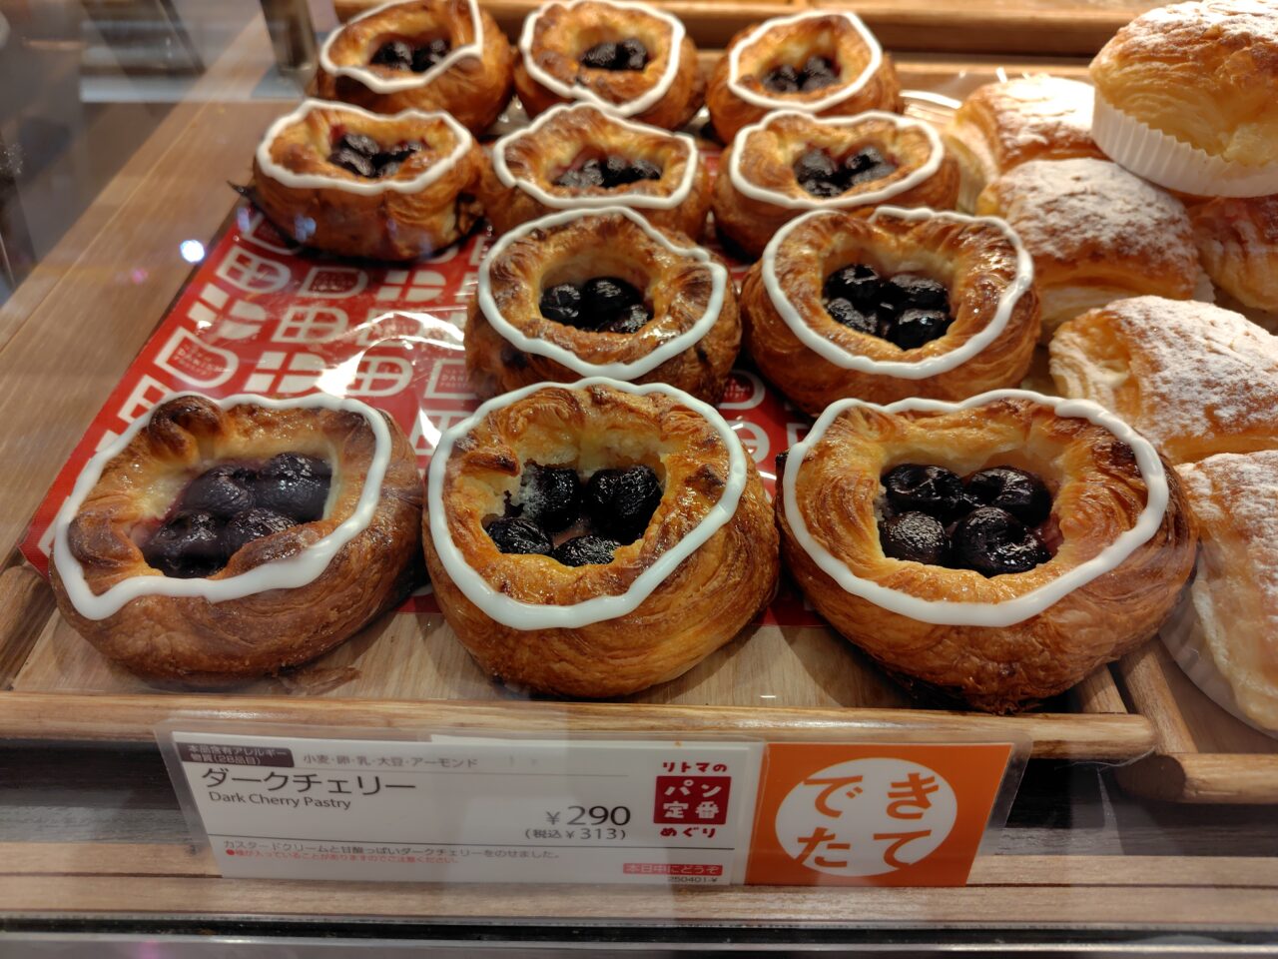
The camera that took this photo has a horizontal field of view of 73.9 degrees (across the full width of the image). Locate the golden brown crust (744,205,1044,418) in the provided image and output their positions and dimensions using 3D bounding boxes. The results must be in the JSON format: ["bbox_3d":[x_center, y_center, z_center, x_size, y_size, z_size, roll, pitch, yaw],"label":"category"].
[{"bbox_3d":[0.086,-0.061,0.296,0.100,0.037,0.090,2,50,1],"label":"golden brown crust"}]

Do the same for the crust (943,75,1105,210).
[{"bbox_3d":[0.168,-0.140,0.359,0.078,0.044,0.073,2,50,1],"label":"crust"}]

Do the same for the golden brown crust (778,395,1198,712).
[{"bbox_3d":[0.093,0.015,0.233,0.108,0.037,0.098,2,50,1],"label":"golden brown crust"}]

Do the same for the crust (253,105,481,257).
[{"bbox_3d":[-0.109,-0.123,0.345,0.092,0.037,0.079,2,50,1],"label":"crust"}]

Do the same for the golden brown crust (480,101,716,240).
[{"bbox_3d":[-0.015,-0.118,0.343,0.093,0.037,0.085,2,50,1],"label":"golden brown crust"}]

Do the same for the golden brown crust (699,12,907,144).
[{"bbox_3d":[0.078,-0.192,0.406,0.091,0.037,0.083,2,50,1],"label":"golden brown crust"}]

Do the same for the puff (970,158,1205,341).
[{"bbox_3d":[0.165,-0.085,0.312,0.077,0.045,0.076,2,50,1],"label":"puff"}]

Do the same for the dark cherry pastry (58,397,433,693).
[{"bbox_3d":[-0.107,0.013,0.231,0.094,0.037,0.089,2,50,1],"label":"dark cherry pastry"}]

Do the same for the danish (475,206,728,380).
[{"bbox_3d":[-0.012,-0.063,0.297,0.096,0.037,0.086,2,50,1],"label":"danish"}]

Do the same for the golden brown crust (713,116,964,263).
[{"bbox_3d":[0.080,-0.120,0.346,0.098,0.037,0.077,2,50,1],"label":"golden brown crust"}]

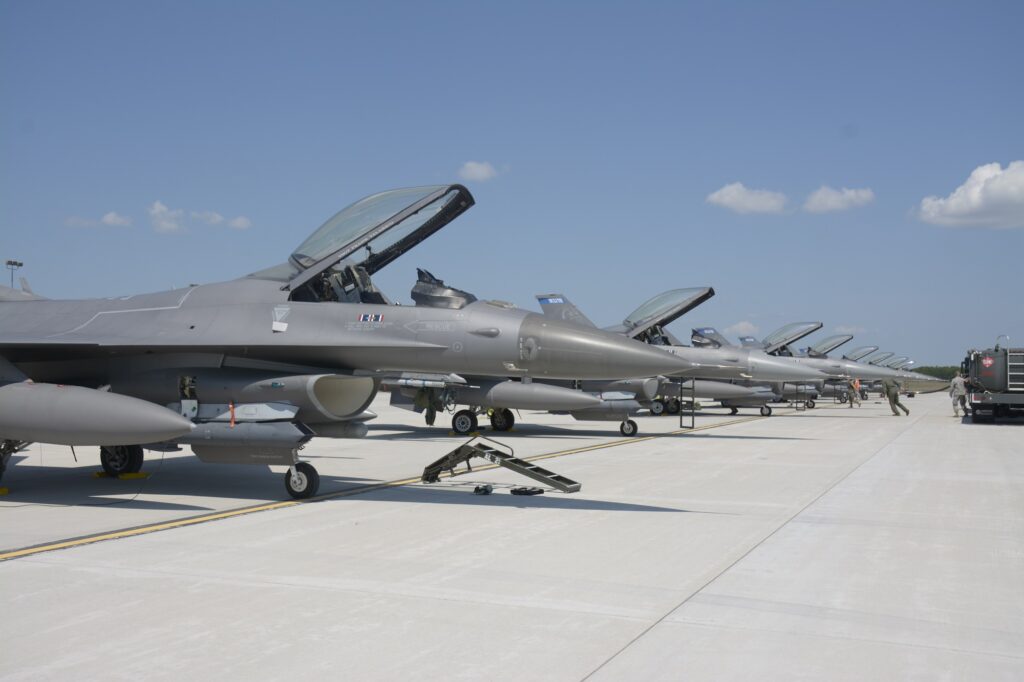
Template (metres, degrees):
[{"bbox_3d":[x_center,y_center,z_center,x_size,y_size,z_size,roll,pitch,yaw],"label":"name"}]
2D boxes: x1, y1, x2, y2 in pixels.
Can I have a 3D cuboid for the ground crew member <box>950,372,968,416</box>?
[{"bbox_3d":[17.650,2.112,40.400,0.700,1.780,0.480,-1,-2,20],"label":"ground crew member"}]

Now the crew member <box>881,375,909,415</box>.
[{"bbox_3d":[15.284,2.218,40.900,0.680,1.550,0.950,2,-3,-40],"label":"crew member"}]

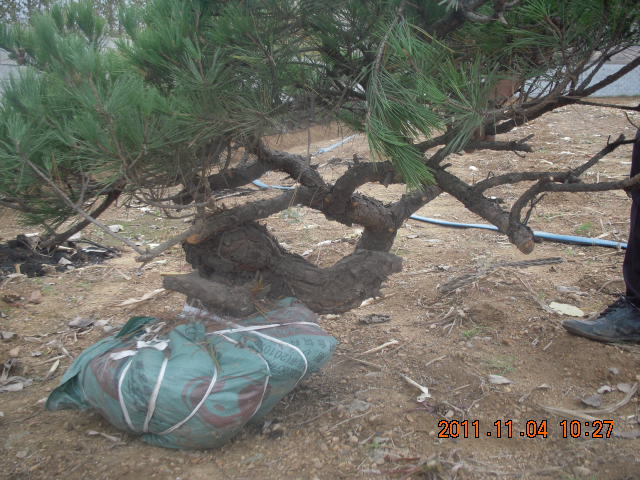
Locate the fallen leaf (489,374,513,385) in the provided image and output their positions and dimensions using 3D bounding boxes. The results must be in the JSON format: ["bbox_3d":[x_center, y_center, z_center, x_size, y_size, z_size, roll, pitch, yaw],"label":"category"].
[{"bbox_3d":[0.444,0.344,1.729,0.058,0.014,0.032,9,19,27],"label":"fallen leaf"}]

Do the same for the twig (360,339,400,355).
[{"bbox_3d":[0.160,0.290,1.904,0.130,0.016,0.018,-11,20,-32],"label":"twig"}]

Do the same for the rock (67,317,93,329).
[{"bbox_3d":[-0.630,0.217,1.848,0.058,0.022,0.036,0,18,0],"label":"rock"}]

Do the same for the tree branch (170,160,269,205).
[{"bbox_3d":[-0.246,-0.141,1.720,0.240,0.065,0.075,-17,17,0],"label":"tree branch"}]

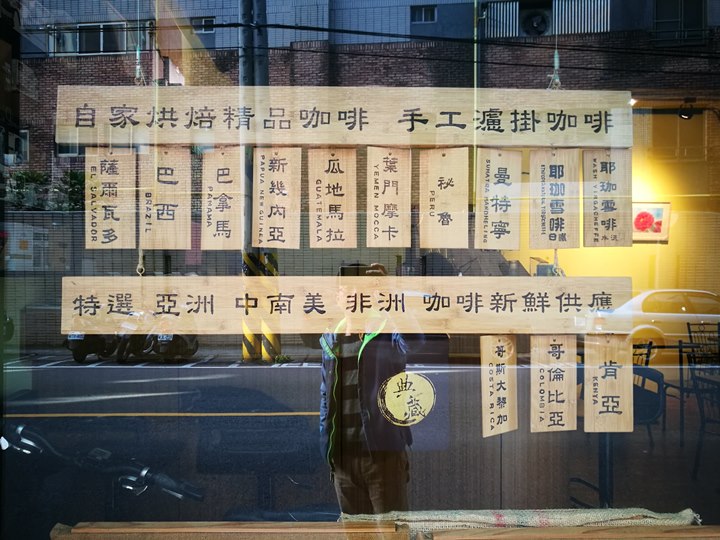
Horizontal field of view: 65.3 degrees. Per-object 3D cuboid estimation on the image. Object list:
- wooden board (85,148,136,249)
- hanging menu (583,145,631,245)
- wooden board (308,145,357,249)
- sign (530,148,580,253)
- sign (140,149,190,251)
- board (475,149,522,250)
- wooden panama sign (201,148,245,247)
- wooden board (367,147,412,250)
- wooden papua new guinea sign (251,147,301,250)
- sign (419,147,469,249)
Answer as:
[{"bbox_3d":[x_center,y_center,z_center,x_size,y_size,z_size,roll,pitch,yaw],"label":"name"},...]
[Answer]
[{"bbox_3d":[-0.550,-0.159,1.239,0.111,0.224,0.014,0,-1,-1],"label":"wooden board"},{"bbox_3d":[0.558,-0.160,1.261,0.109,0.217,0.014,0,-1,-1],"label":"hanging menu"},{"bbox_3d":[-0.059,-0.159,1.249,0.105,0.220,0.014,-1,-1,-1],"label":"wooden board"},{"bbox_3d":[0.437,-0.159,1.259,0.112,0.221,0.014,0,-1,-1],"label":"sign"},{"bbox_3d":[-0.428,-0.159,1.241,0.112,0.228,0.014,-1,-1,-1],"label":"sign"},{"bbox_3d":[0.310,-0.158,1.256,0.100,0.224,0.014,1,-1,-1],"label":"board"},{"bbox_3d":[-0.303,-0.158,1.244,0.095,0.228,0.014,1,-1,-1],"label":"wooden panama sign"},{"bbox_3d":[0.066,-0.162,1.251,0.097,0.225,0.014,0,-1,-1],"label":"wooden board"},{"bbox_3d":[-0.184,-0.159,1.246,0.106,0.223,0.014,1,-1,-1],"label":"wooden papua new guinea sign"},{"bbox_3d":[0.189,-0.160,1.254,0.107,0.225,0.014,0,-1,-1],"label":"sign"}]

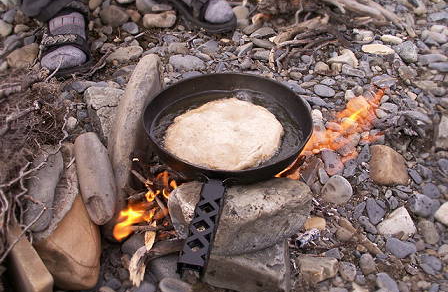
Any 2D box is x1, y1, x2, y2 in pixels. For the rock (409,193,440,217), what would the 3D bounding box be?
[{"bbox_3d":[0.345,0.101,0.779,0.048,0.027,0.036,16,41,17],"label":"rock"}]

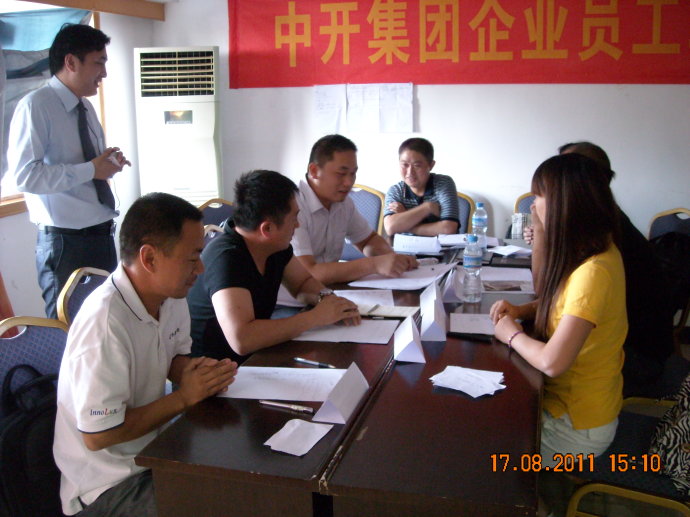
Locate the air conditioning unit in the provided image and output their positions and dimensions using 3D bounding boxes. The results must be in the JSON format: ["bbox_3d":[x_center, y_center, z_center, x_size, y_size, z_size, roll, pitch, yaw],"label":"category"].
[{"bbox_3d":[-1.081,-0.490,4.802,0.520,1.819,0.320,-2,12,-3],"label":"air conditioning unit"}]

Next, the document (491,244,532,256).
[{"bbox_3d":[0.771,-0.034,3.189,0.260,0.025,0.220,3,14,16],"label":"document"}]

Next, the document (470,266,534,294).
[{"bbox_3d":[0.609,0.080,2.796,0.275,0.008,0.400,2,13,16],"label":"document"}]

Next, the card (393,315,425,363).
[{"bbox_3d":[0.193,0.232,2.028,0.092,0.064,0.217,0,13,7],"label":"card"}]

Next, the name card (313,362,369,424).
[{"bbox_3d":[-0.006,0.320,1.691,0.079,0.064,0.210,4,15,17],"label":"name card"}]

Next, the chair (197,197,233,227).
[{"bbox_3d":[-0.468,0.164,3.678,0.560,0.930,0.440,8,16,33],"label":"chair"}]

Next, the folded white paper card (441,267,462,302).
[{"bbox_3d":[0.404,0.100,2.552,0.076,0.064,0.220,2,14,12],"label":"folded white paper card"}]

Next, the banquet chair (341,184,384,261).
[{"bbox_3d":[0.017,0.085,4.113,0.440,0.940,0.560,0,13,7],"label":"banquet chair"}]

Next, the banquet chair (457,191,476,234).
[{"bbox_3d":[0.504,0.121,3.845,0.440,0.930,0.560,2,13,10],"label":"banquet chair"}]

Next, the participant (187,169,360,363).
[{"bbox_3d":[-0.213,0.338,2.275,0.640,1.250,0.520,4,14,25],"label":"participant"}]

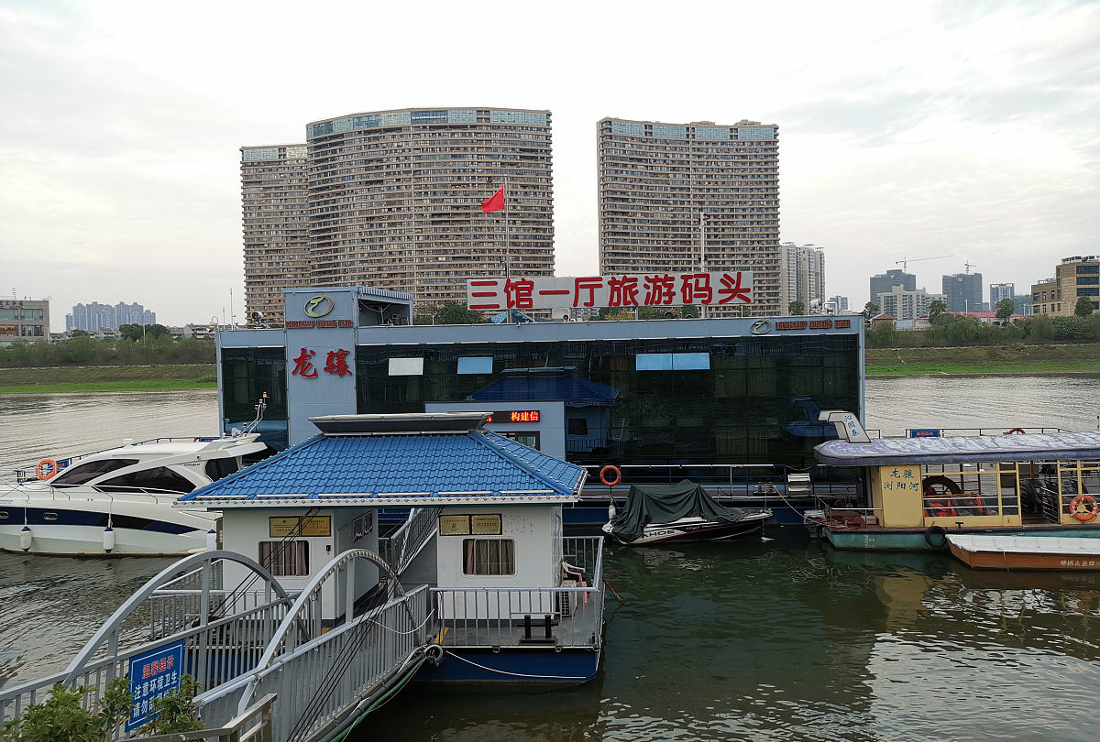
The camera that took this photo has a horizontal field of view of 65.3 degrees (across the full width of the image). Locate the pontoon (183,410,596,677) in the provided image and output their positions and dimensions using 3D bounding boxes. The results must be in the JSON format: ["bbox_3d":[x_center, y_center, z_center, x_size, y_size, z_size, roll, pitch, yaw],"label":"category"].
[{"bbox_3d":[-3.050,3.370,18.300,8.300,4.950,4.500,-1,2,4],"label":"pontoon"}]

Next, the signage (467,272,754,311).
[{"bbox_3d":[2.200,-2.970,31.950,10.650,1.160,0.200,-1,2,4],"label":"signage"}]

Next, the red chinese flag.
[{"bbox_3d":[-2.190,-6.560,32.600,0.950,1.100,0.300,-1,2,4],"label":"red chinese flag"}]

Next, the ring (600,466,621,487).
[{"bbox_3d":[2.090,3.610,29.500,0.720,0.720,0.120,-1,2,4],"label":"ring"}]

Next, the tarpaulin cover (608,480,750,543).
[{"bbox_3d":[4.018,4.418,27.142,4.400,1.620,2.100,-1,2,-8],"label":"tarpaulin cover"}]

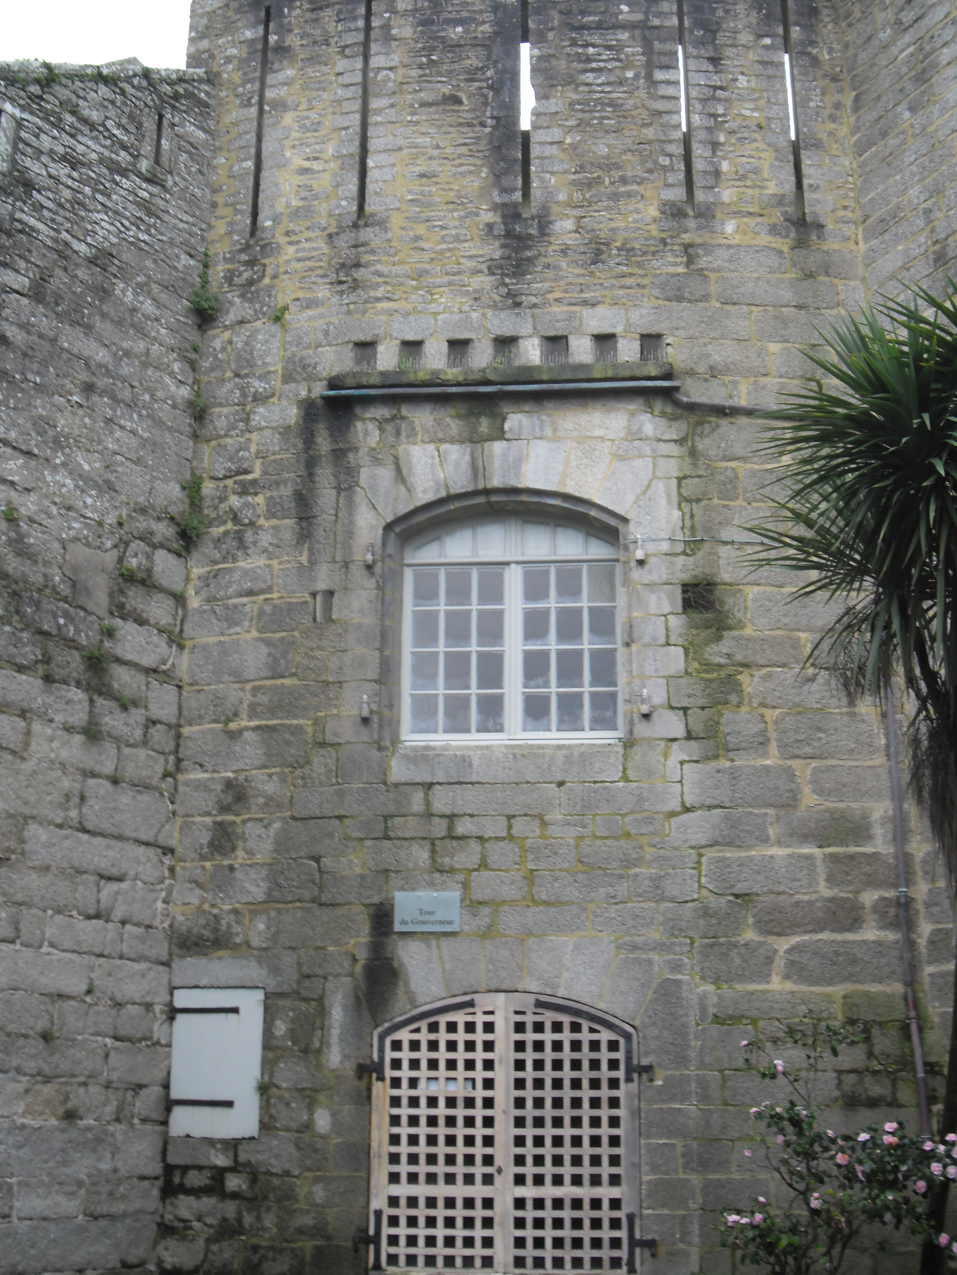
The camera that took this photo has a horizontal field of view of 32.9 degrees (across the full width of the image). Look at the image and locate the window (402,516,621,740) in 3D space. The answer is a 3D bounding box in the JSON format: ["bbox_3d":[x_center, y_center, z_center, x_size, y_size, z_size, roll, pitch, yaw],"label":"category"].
[{"bbox_3d":[0.277,-0.092,13.501,1.830,1.930,0.100,-1,-15,5],"label":"window"}]

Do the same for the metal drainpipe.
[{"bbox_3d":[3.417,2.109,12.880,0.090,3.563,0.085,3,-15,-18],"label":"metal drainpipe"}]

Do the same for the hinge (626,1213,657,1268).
[{"bbox_3d":[1.200,4.422,11.846,0.237,0.429,0.060,-1,-15,5],"label":"hinge"}]

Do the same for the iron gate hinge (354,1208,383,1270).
[{"bbox_3d":[-0.820,4.471,12.032,0.230,0.439,0.060,-1,-15,5],"label":"iron gate hinge"}]

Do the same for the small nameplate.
[{"bbox_3d":[-0.395,2.135,12.621,0.518,0.309,0.015,-2,-15,7],"label":"small nameplate"}]

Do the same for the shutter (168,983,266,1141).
[{"bbox_3d":[-2.073,3.357,12.816,0.770,1.142,0.050,-5,-15,18],"label":"shutter"}]

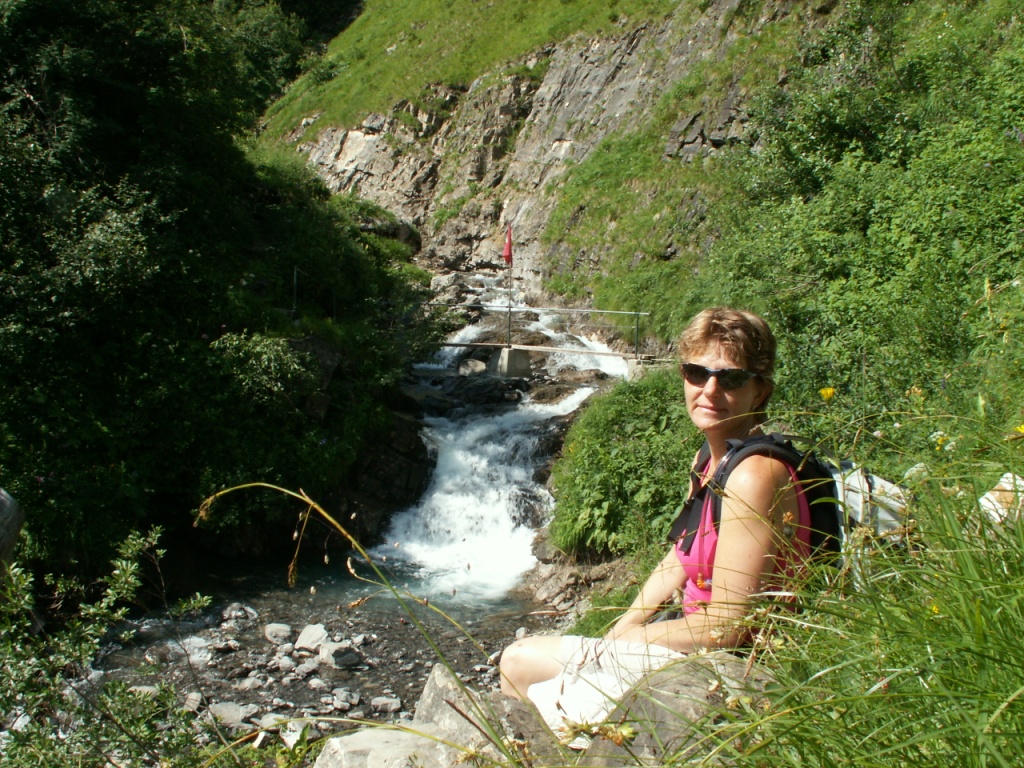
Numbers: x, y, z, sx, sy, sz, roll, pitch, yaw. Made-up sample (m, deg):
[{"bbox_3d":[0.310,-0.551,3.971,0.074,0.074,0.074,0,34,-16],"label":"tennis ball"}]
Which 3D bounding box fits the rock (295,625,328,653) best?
[{"bbox_3d":[-1.675,2.126,8.650,0.280,0.160,0.240,0,4,-6],"label":"rock"}]

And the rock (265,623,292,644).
[{"bbox_3d":[-1.996,2.133,8.850,0.230,0.140,0.190,0,4,-6],"label":"rock"}]

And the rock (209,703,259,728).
[{"bbox_3d":[-1.910,2.273,7.100,0.310,0.110,0.220,0,4,-6],"label":"rock"}]

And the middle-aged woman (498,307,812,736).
[{"bbox_3d":[0.270,0.400,2.080,0.640,1.080,0.460,0,4,-7],"label":"middle-aged woman"}]

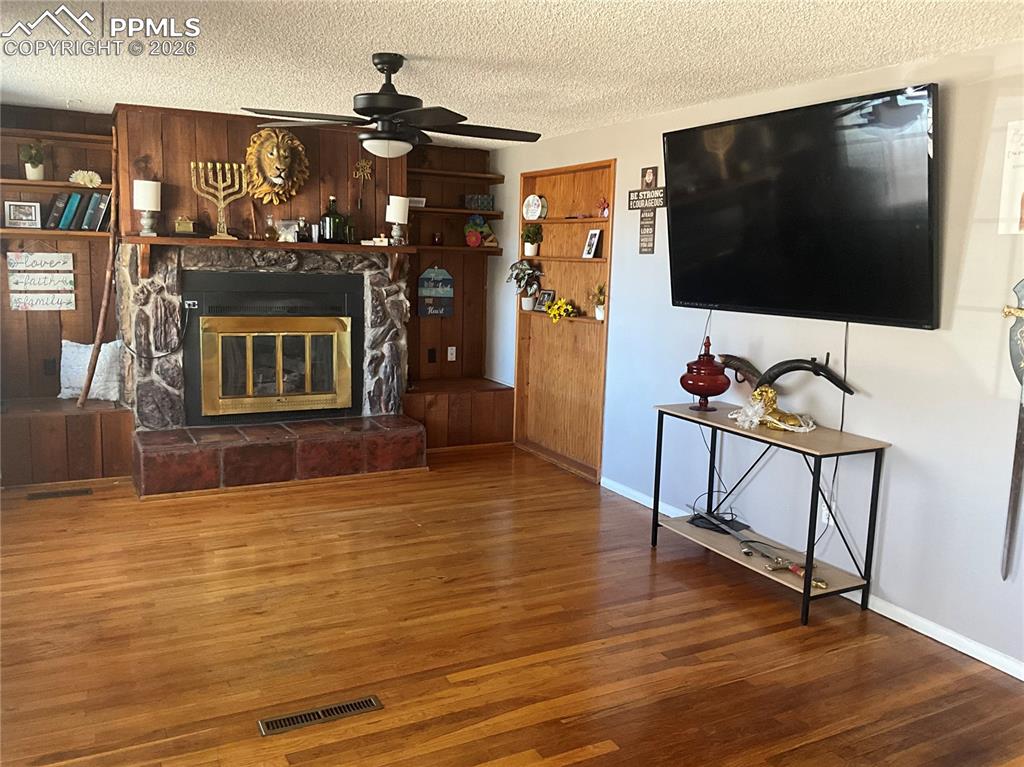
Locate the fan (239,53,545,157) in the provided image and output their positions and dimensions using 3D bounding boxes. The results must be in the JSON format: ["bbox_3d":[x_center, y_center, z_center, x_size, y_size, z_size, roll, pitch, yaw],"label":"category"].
[{"bbox_3d":[-0.560,-1.239,3.859,1.300,0.440,1.300,-3,10,-27],"label":"fan"}]

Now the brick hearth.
[{"bbox_3d":[-1.589,0.483,6.053,1.930,0.315,0.520,-3,10,-27],"label":"brick hearth"}]

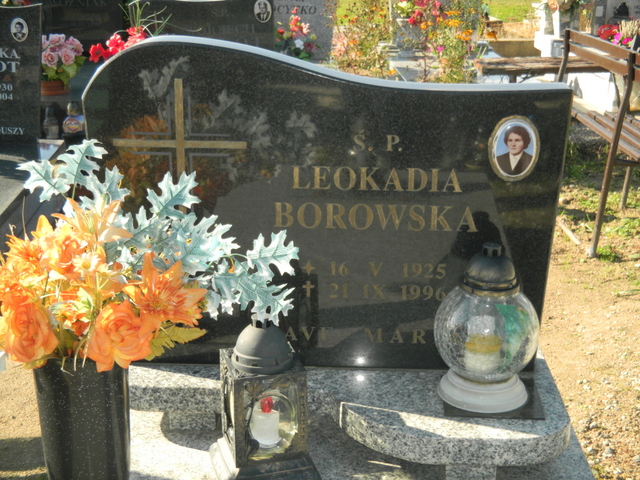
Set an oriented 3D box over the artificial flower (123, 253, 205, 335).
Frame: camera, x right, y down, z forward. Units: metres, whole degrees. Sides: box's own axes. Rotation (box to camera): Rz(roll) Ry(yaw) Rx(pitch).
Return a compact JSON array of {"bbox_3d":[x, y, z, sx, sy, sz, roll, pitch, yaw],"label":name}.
[{"bbox_3d":[-0.225,0.079,1.470,0.120,0.120,0.075,-1,3,-7],"label":"artificial flower"}]

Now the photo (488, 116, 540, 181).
[{"bbox_3d":[0.373,-0.175,1.950,0.098,0.130,0.013,2,18,2],"label":"photo"}]

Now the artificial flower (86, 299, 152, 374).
[{"bbox_3d":[-0.288,0.139,1.460,0.095,0.100,0.070,-1,3,-7],"label":"artificial flower"}]

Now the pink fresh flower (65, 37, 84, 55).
[{"bbox_3d":[-1.135,-0.899,4.700,0.085,0.080,0.070,-12,22,-35],"label":"pink fresh flower"}]

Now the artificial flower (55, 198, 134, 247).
[{"bbox_3d":[-0.336,-0.024,1.500,0.112,0.072,0.085,-1,18,-5],"label":"artificial flower"}]

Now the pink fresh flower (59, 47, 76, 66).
[{"bbox_3d":[-1.160,-0.843,4.670,0.080,0.085,0.065,1,18,0],"label":"pink fresh flower"}]

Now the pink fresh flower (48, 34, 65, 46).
[{"bbox_3d":[-1.218,-0.922,4.700,0.075,0.060,0.065,-1,18,-6],"label":"pink fresh flower"}]

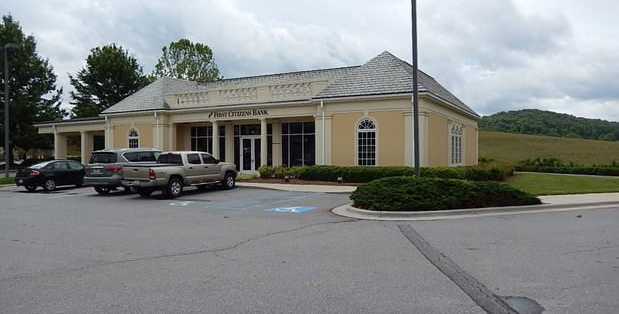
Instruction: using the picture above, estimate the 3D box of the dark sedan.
[{"bbox_3d":[-12.366,0.883,22.676,1.740,1.480,4.470,0,0,28],"label":"dark sedan"}]

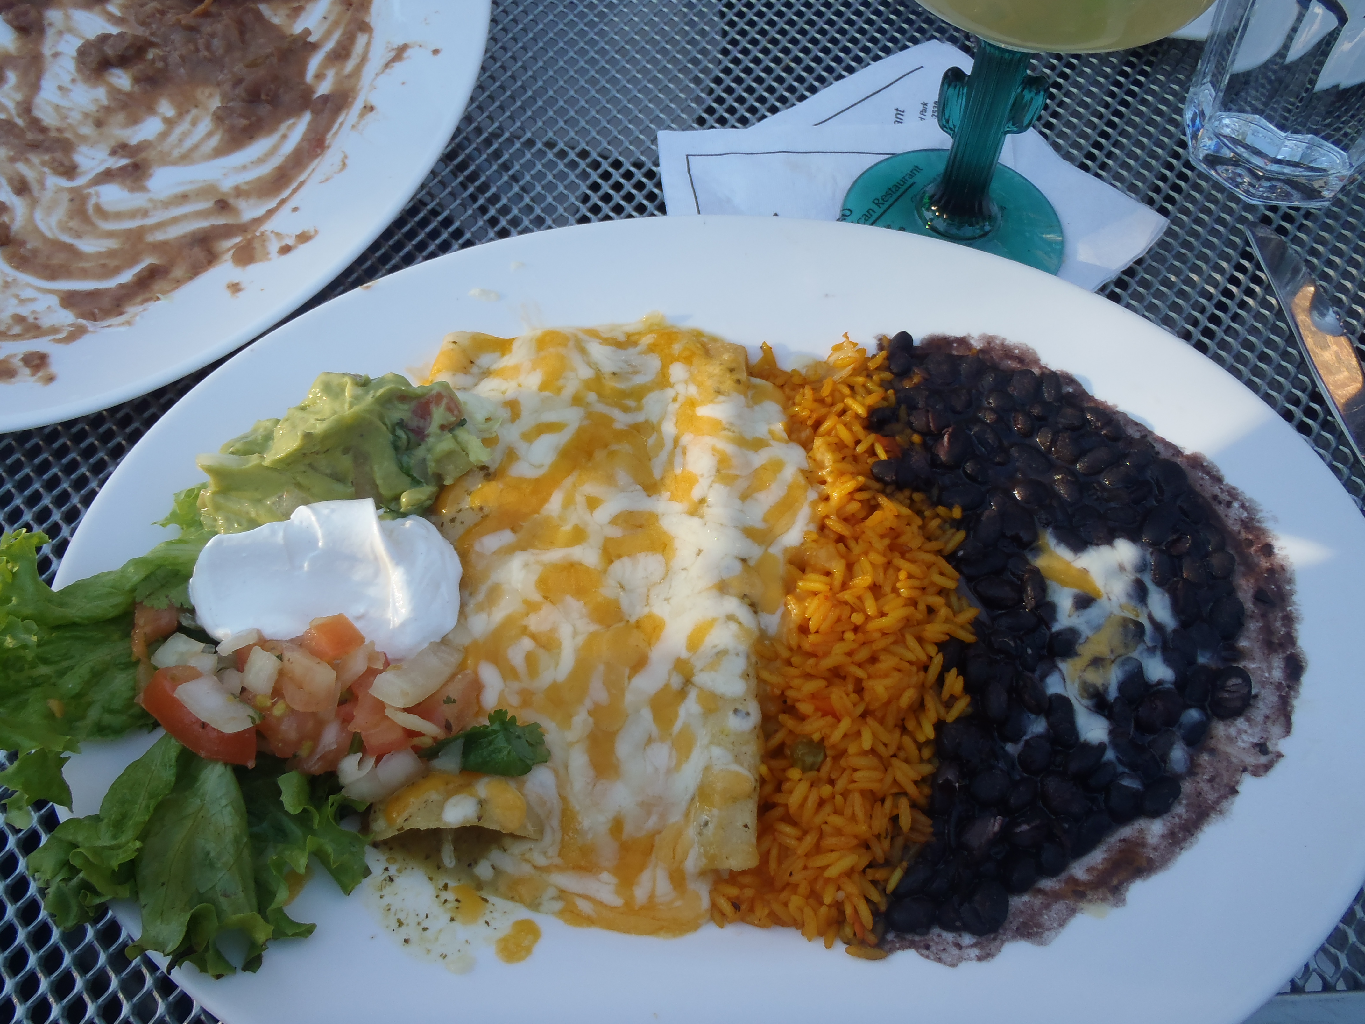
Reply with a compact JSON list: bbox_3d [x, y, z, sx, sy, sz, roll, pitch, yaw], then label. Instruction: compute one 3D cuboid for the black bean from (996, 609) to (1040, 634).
[{"bbox_3d":[0.087,0.029,0.288,0.012,0.006,0.007,-10,61,-8],"label":"black bean"}]

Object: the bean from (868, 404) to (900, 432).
[{"bbox_3d":[0.058,-0.027,0.319,0.010,0.006,0.007,-13,61,-9],"label":"bean"}]

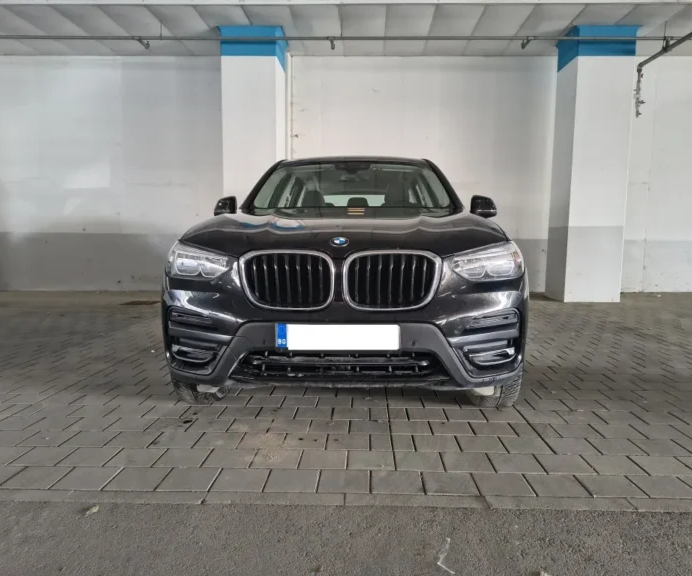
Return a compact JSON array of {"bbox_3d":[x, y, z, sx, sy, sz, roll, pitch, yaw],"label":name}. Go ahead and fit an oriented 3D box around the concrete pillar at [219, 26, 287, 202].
[{"bbox_3d":[-1.386,-1.791,8.204,0.800,3.920,0.800,0,5,2],"label":"concrete pillar"}]

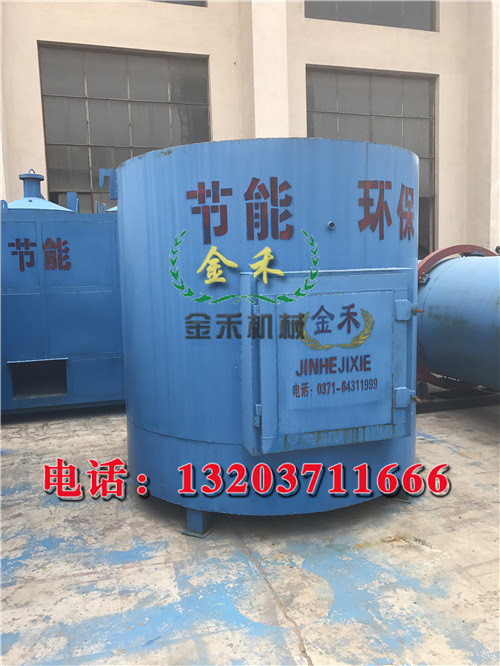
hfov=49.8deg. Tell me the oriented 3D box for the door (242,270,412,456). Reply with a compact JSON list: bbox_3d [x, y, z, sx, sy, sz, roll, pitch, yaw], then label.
[{"bbox_3d":[0.402,0.125,2.743,0.857,0.873,0.170,-3,6,-17],"label":"door"}]

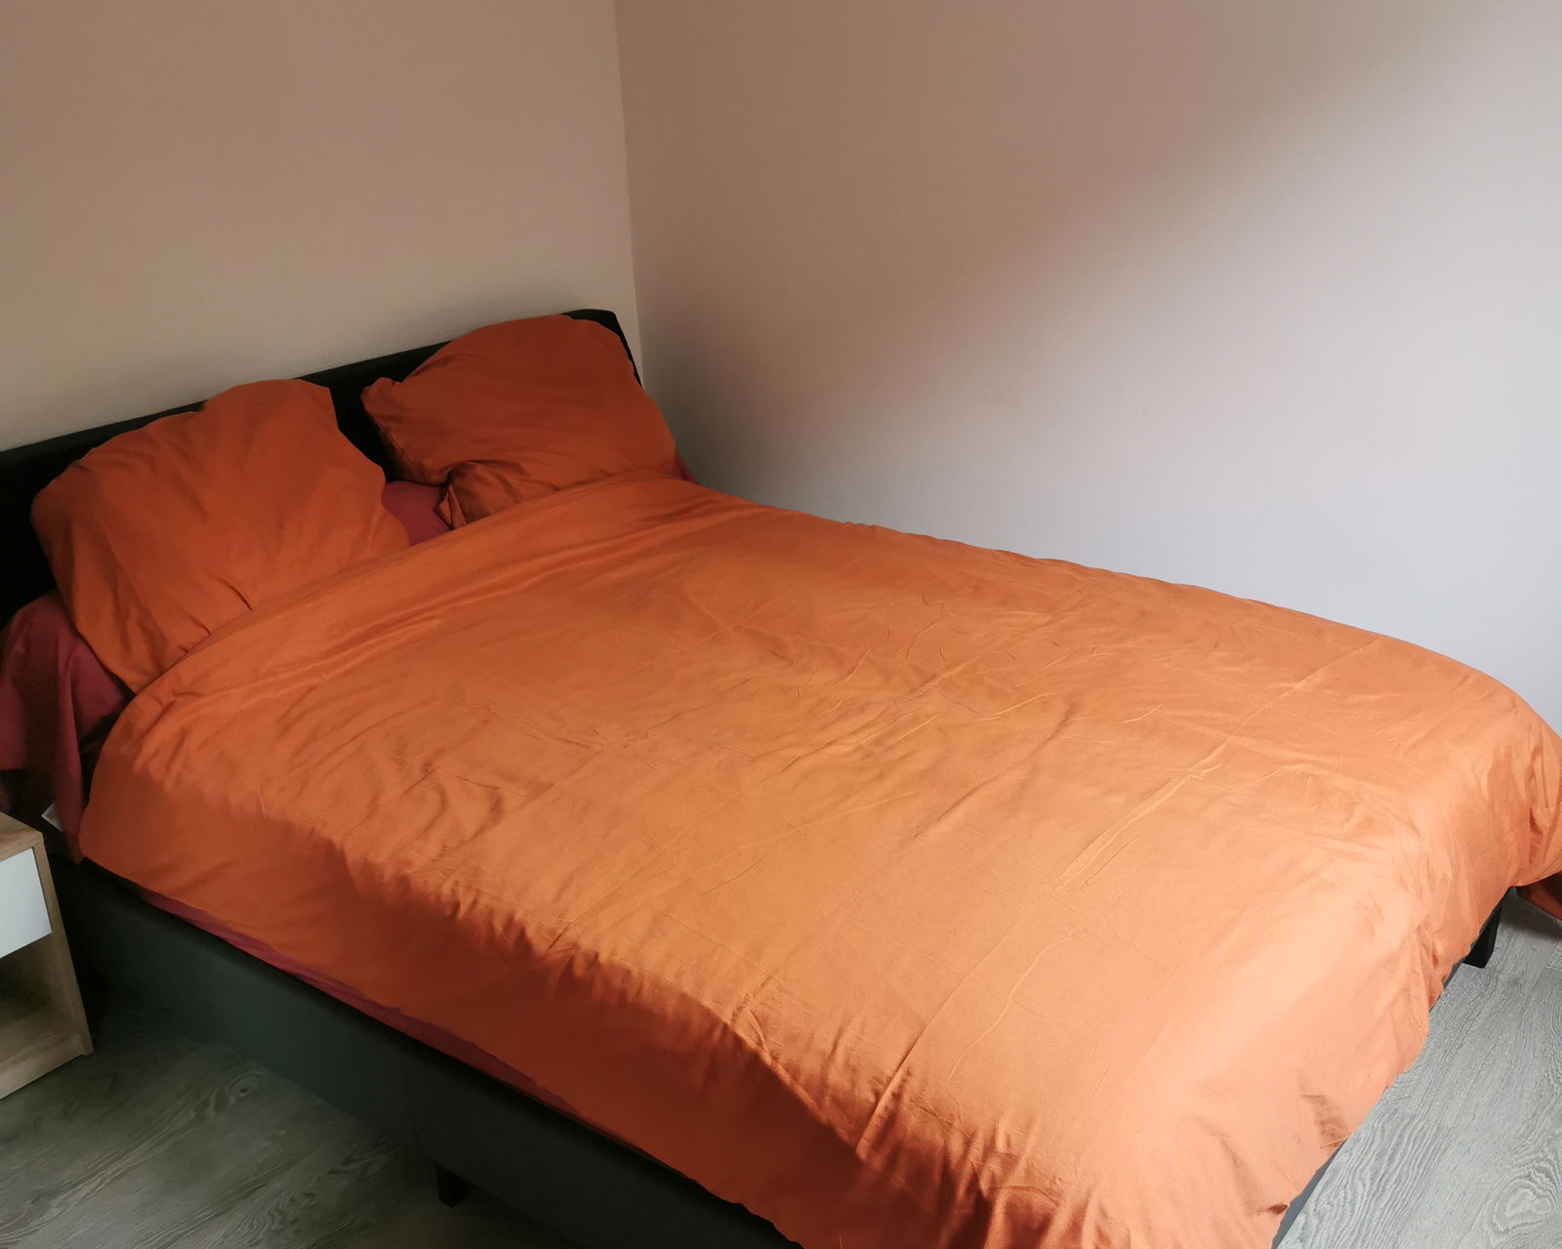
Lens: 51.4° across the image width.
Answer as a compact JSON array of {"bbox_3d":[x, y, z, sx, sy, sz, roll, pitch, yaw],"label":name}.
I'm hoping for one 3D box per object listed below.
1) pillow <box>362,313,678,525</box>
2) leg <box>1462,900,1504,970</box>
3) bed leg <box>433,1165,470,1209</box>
[{"bbox_3d":[-0.512,-0.367,3.282,0.180,0.410,0.610,-32,-3,43],"label":"pillow"},{"bbox_3d":[1.119,0.494,2.619,0.055,0.087,0.064,13,26,36],"label":"leg"},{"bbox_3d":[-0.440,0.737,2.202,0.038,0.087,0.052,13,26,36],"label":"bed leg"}]

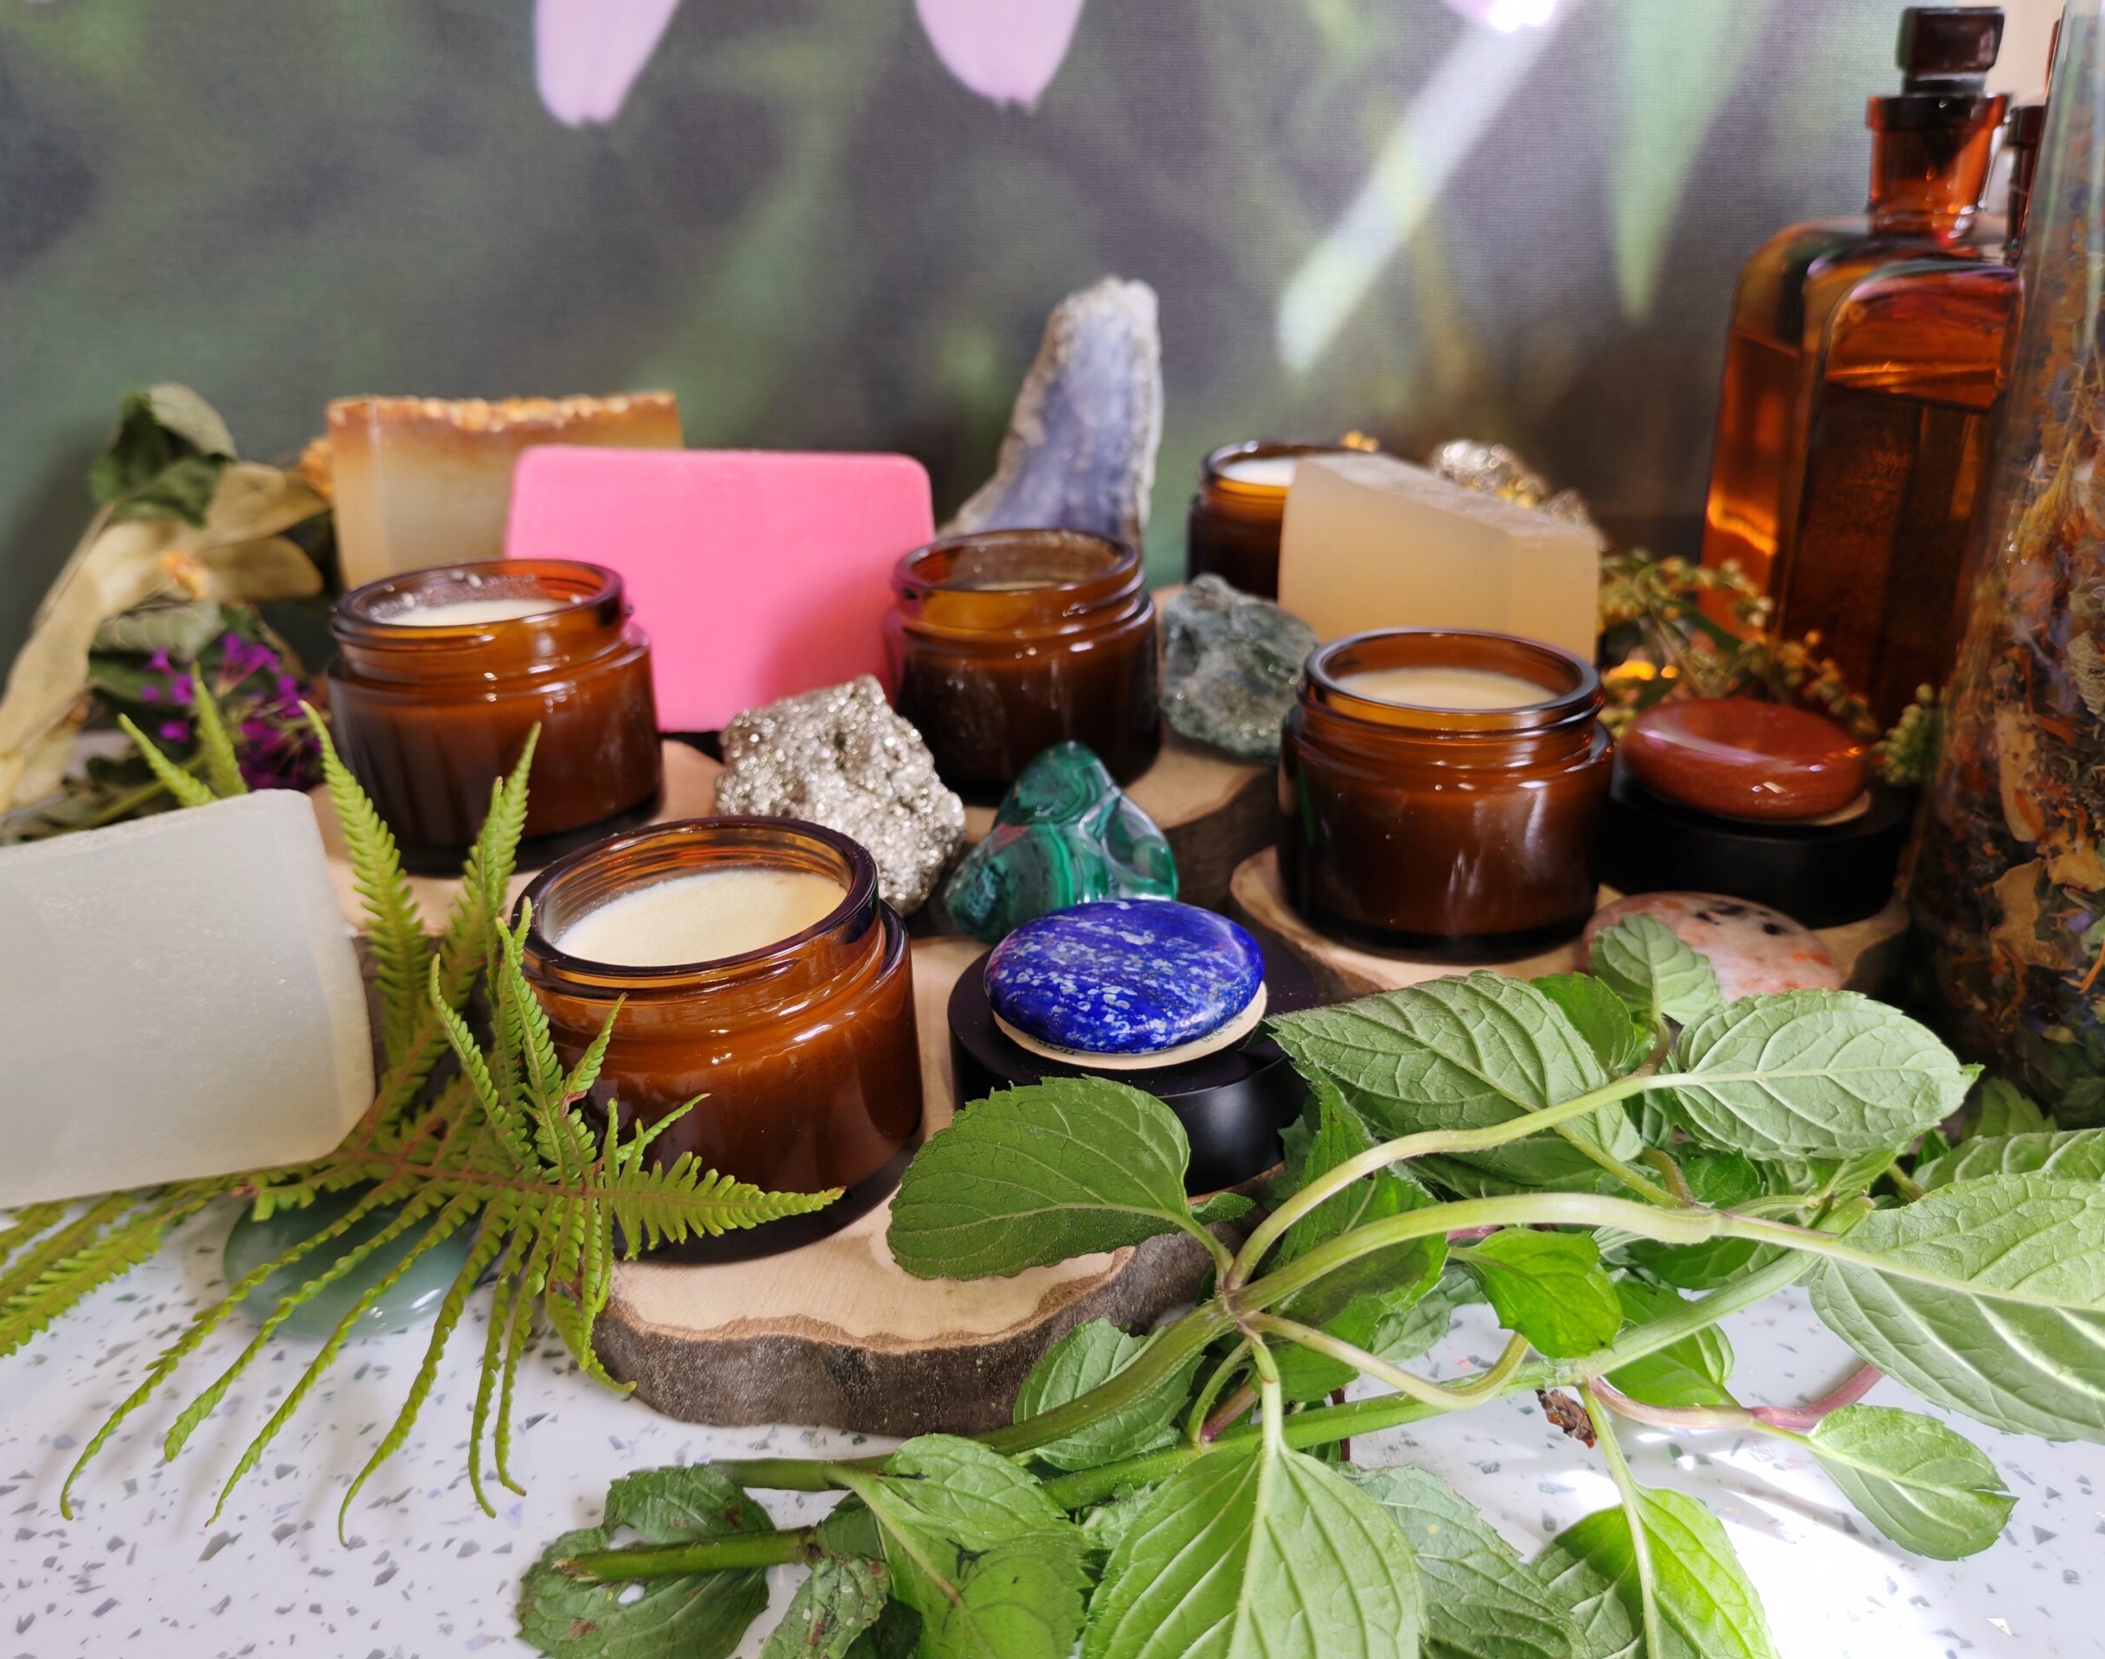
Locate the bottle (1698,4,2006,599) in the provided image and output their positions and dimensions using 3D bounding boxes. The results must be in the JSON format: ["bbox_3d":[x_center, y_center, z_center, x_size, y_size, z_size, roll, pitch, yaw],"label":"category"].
[{"bbox_3d":[0.249,-0.145,0.501,0.088,0.169,0.070,1,23,4],"label":"bottle"}]

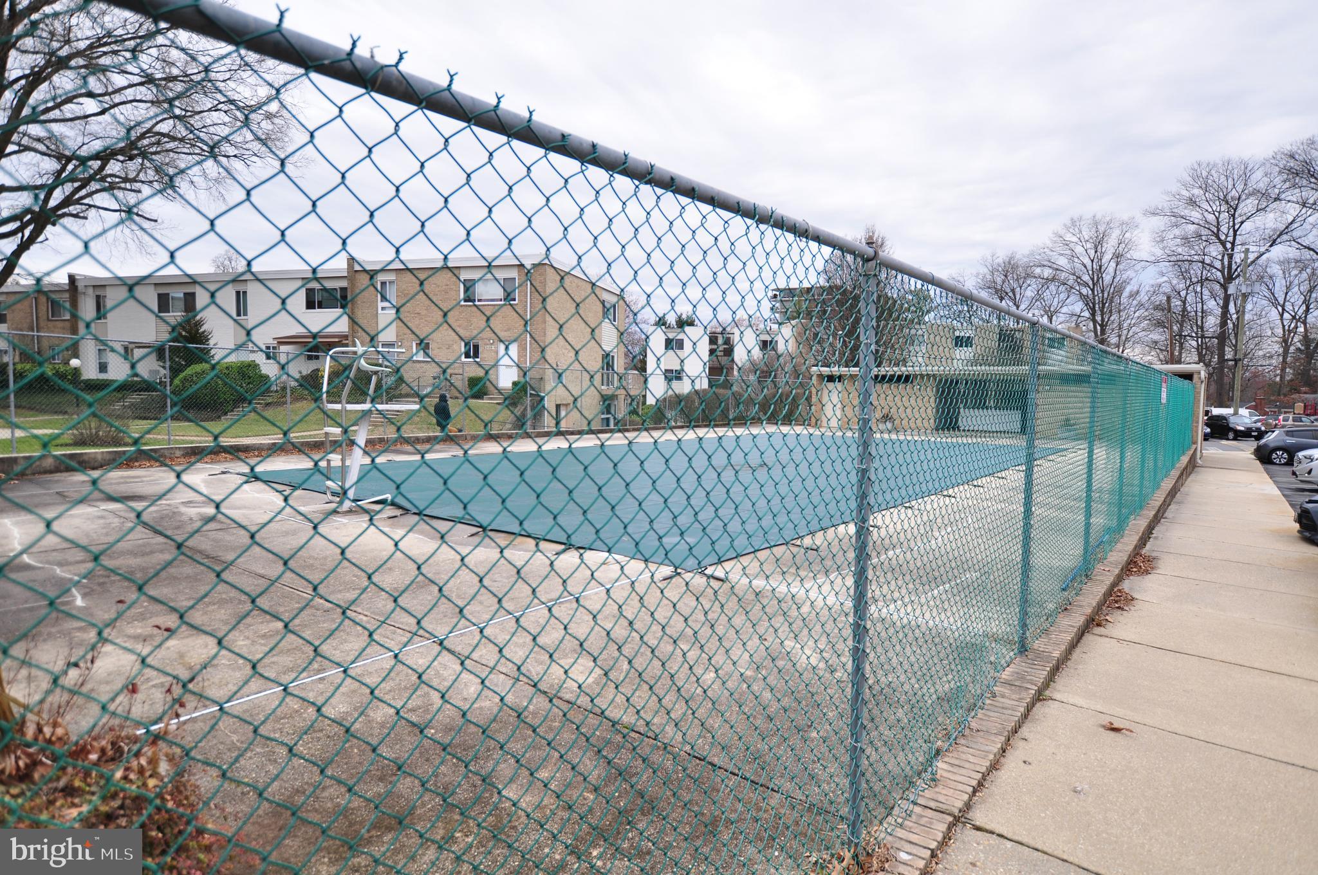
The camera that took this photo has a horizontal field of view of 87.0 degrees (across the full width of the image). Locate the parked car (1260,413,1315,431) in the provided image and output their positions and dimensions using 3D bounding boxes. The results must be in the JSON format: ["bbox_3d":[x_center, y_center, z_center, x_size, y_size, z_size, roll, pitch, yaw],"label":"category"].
[{"bbox_3d":[50.446,-0.971,55.030,4.500,1.680,1.780,0,3,-4],"label":"parked car"}]

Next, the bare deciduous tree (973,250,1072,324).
[{"bbox_3d":[40.129,-11.170,77.459,10.300,19.285,10.300,2,4,27],"label":"bare deciduous tree"}]

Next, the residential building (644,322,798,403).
[{"bbox_3d":[5.417,-5.966,68.510,13.752,8.761,11.500,0,3,-2],"label":"residential building"}]

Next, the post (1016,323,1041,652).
[{"bbox_3d":[2.267,0.327,4.250,0.048,2.054,0.048,3,4,39],"label":"post"}]

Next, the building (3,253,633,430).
[{"bbox_3d":[-20.486,-4.535,40.715,35.000,8.300,11.700,1,4,14],"label":"building"}]

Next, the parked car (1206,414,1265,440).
[{"bbox_3d":[39.060,-0.690,47.035,1.820,1.660,4.600,1,4,20],"label":"parked car"}]

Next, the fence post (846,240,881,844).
[{"bbox_3d":[0.699,0.419,2.371,0.048,2.084,0.048,3,4,39],"label":"fence post"}]

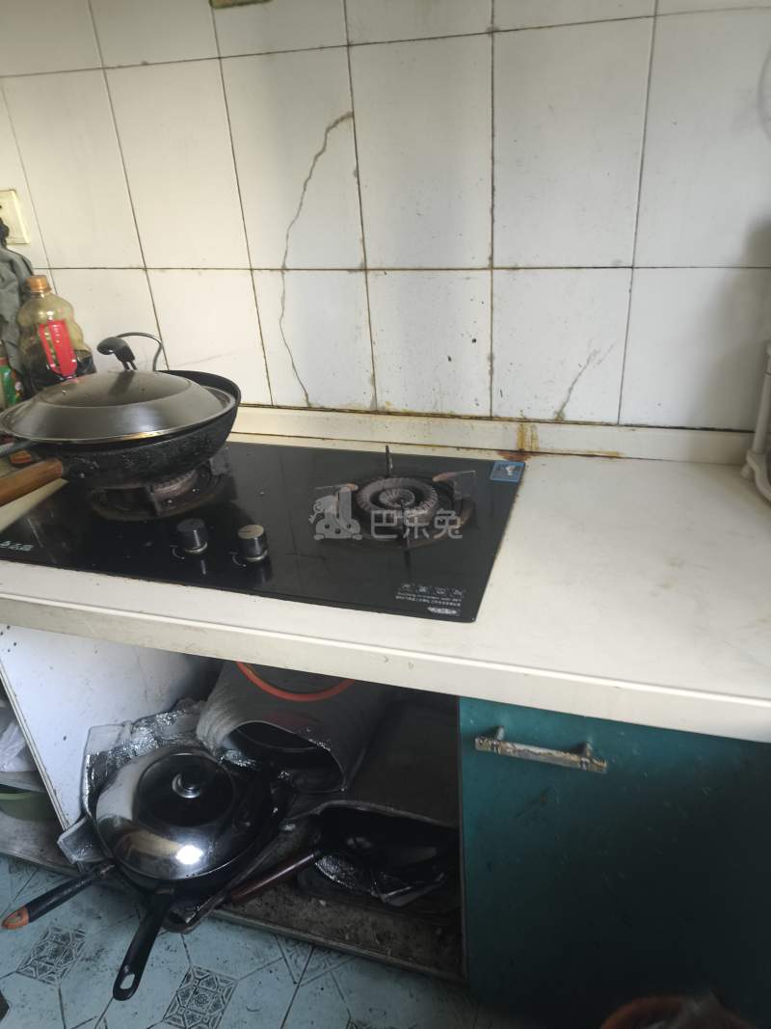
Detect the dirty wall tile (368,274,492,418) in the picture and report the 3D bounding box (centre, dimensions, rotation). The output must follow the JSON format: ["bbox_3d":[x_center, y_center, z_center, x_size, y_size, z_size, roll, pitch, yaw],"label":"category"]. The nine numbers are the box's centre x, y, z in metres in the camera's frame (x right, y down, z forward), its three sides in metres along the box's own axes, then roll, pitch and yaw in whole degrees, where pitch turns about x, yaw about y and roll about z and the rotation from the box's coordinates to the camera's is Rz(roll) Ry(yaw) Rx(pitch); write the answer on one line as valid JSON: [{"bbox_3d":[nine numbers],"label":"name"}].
[{"bbox_3d":[0.074,-0.275,1.202,0.198,0.236,0.010,6,31,17],"label":"dirty wall tile"}]

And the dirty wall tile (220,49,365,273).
[{"bbox_3d":[-0.134,-0.527,1.128,0.198,0.296,0.010,6,31,17],"label":"dirty wall tile"}]

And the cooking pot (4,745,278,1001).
[{"bbox_3d":[-0.388,0.548,1.237,0.340,0.170,0.440,13,29,13],"label":"cooking pot"}]

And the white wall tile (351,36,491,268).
[{"bbox_3d":[0.056,-0.509,1.069,0.200,0.300,0.010,6,31,17],"label":"white wall tile"}]

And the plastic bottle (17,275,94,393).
[{"bbox_3d":[-0.578,-0.275,1.327,0.102,0.293,0.102,-16,31,-20],"label":"plastic bottle"}]

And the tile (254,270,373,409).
[{"bbox_3d":[-0.117,-0.294,1.259,0.200,0.239,0.010,6,31,17],"label":"tile"}]

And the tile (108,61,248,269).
[{"bbox_3d":[-0.324,-0.546,1.186,0.198,0.296,0.010,6,31,17],"label":"tile"}]

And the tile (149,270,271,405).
[{"bbox_3d":[-0.308,-0.312,1.317,0.200,0.239,0.010,6,31,17],"label":"tile"}]

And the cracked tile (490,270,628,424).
[{"bbox_3d":[0.264,-0.257,1.144,0.200,0.239,0.010,6,31,17],"label":"cracked tile"}]

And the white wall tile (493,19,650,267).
[{"bbox_3d":[0.247,-0.489,1.011,0.198,0.296,0.010,6,31,17],"label":"white wall tile"}]

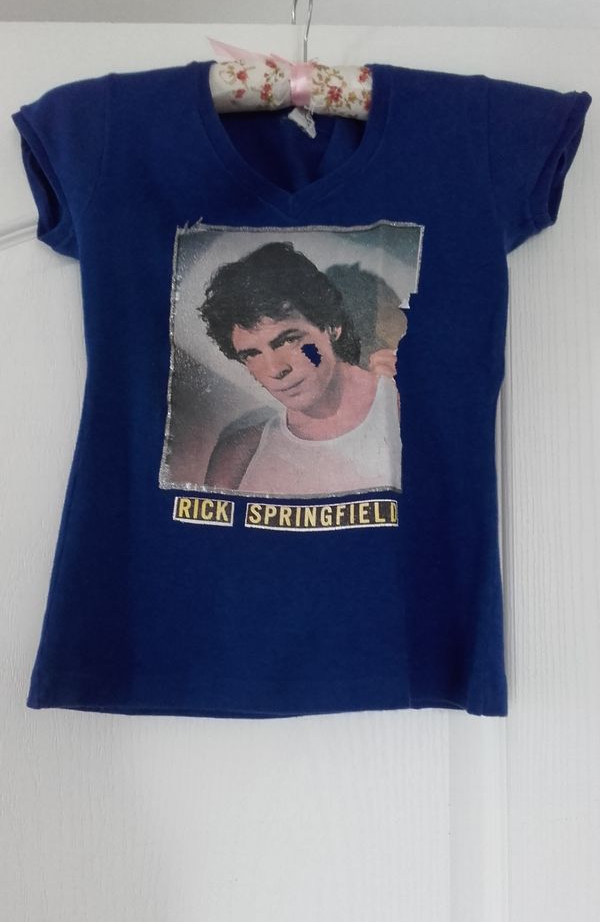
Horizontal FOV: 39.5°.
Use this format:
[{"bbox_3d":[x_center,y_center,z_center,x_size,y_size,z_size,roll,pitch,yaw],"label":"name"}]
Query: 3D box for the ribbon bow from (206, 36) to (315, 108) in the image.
[{"bbox_3d":[-0.037,-0.364,0.780,0.100,0.064,0.045,0,-4,0],"label":"ribbon bow"}]

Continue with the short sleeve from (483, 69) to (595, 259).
[{"bbox_3d":[0.224,-0.280,0.785,0.101,0.163,0.050,0,-4,0],"label":"short sleeve"}]

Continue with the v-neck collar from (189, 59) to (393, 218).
[{"bbox_3d":[-0.009,-0.298,0.772,0.187,0.145,0.050,0,-4,0],"label":"v-neck collar"}]

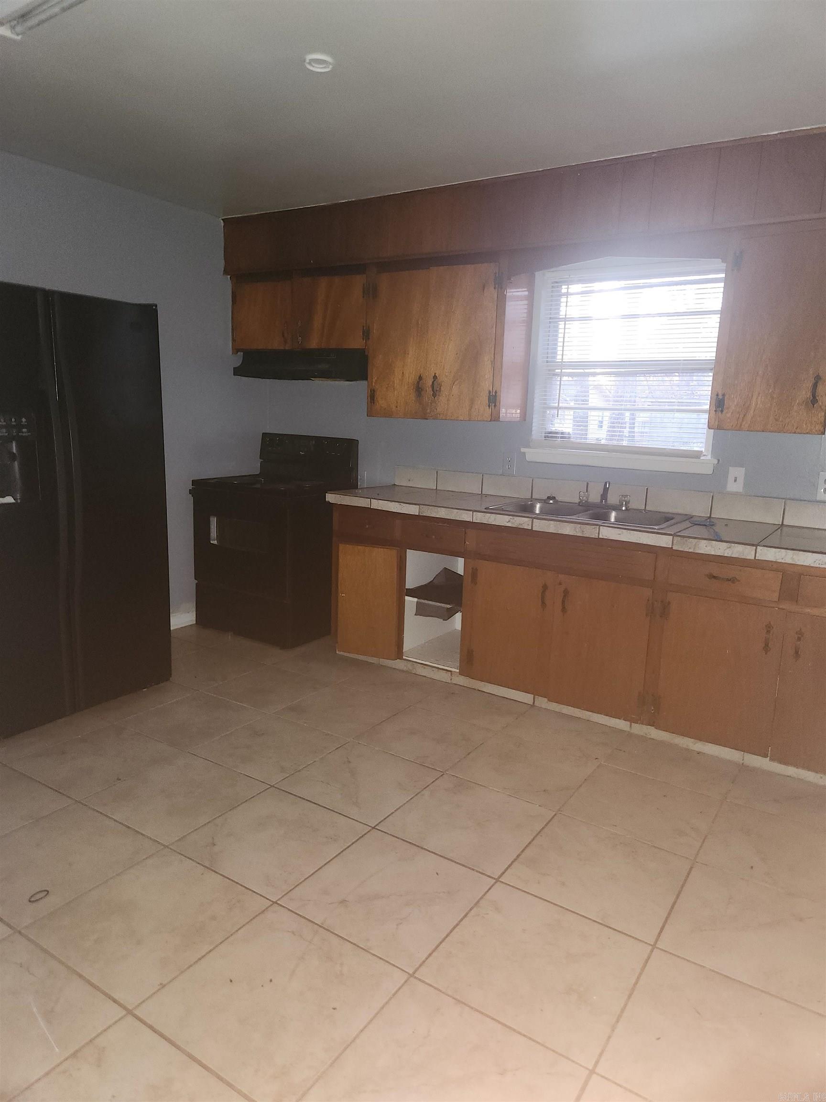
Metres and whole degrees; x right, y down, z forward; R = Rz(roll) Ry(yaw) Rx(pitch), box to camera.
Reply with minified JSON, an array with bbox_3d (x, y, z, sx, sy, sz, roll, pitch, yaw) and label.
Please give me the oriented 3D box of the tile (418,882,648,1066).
[{"bbox_3d":[0.319,1.051,1.874,0.459,0.010,0.459,9,13,33],"label":"tile"}]

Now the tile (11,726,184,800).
[{"bbox_3d":[-1.224,0.813,2.870,0.459,0.010,0.459,9,13,33],"label":"tile"}]

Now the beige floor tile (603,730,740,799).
[{"bbox_3d":[1.053,0.862,2.967,0.459,0.010,0.341,9,13,33],"label":"beige floor tile"}]

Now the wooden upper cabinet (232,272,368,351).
[{"bbox_3d":[-0.604,-1.418,4.461,1.074,0.468,0.324,9,13,33],"label":"wooden upper cabinet"}]

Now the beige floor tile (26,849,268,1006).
[{"bbox_3d":[-0.694,0.974,1.943,0.447,0.010,0.447,9,13,33],"label":"beige floor tile"}]

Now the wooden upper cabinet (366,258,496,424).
[{"bbox_3d":[0.193,-1.116,3.978,0.837,0.783,0.324,9,13,33],"label":"wooden upper cabinet"}]

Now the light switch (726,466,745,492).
[{"bbox_3d":[1.509,-0.333,3.419,0.070,0.114,0.012,9,13,33],"label":"light switch"}]

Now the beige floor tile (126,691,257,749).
[{"bbox_3d":[-0.969,0.747,3.250,0.459,0.010,0.459,9,13,33],"label":"beige floor tile"}]

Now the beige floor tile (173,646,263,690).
[{"bbox_3d":[-1.076,0.608,3.787,0.447,0.010,0.447,9,13,33],"label":"beige floor tile"}]

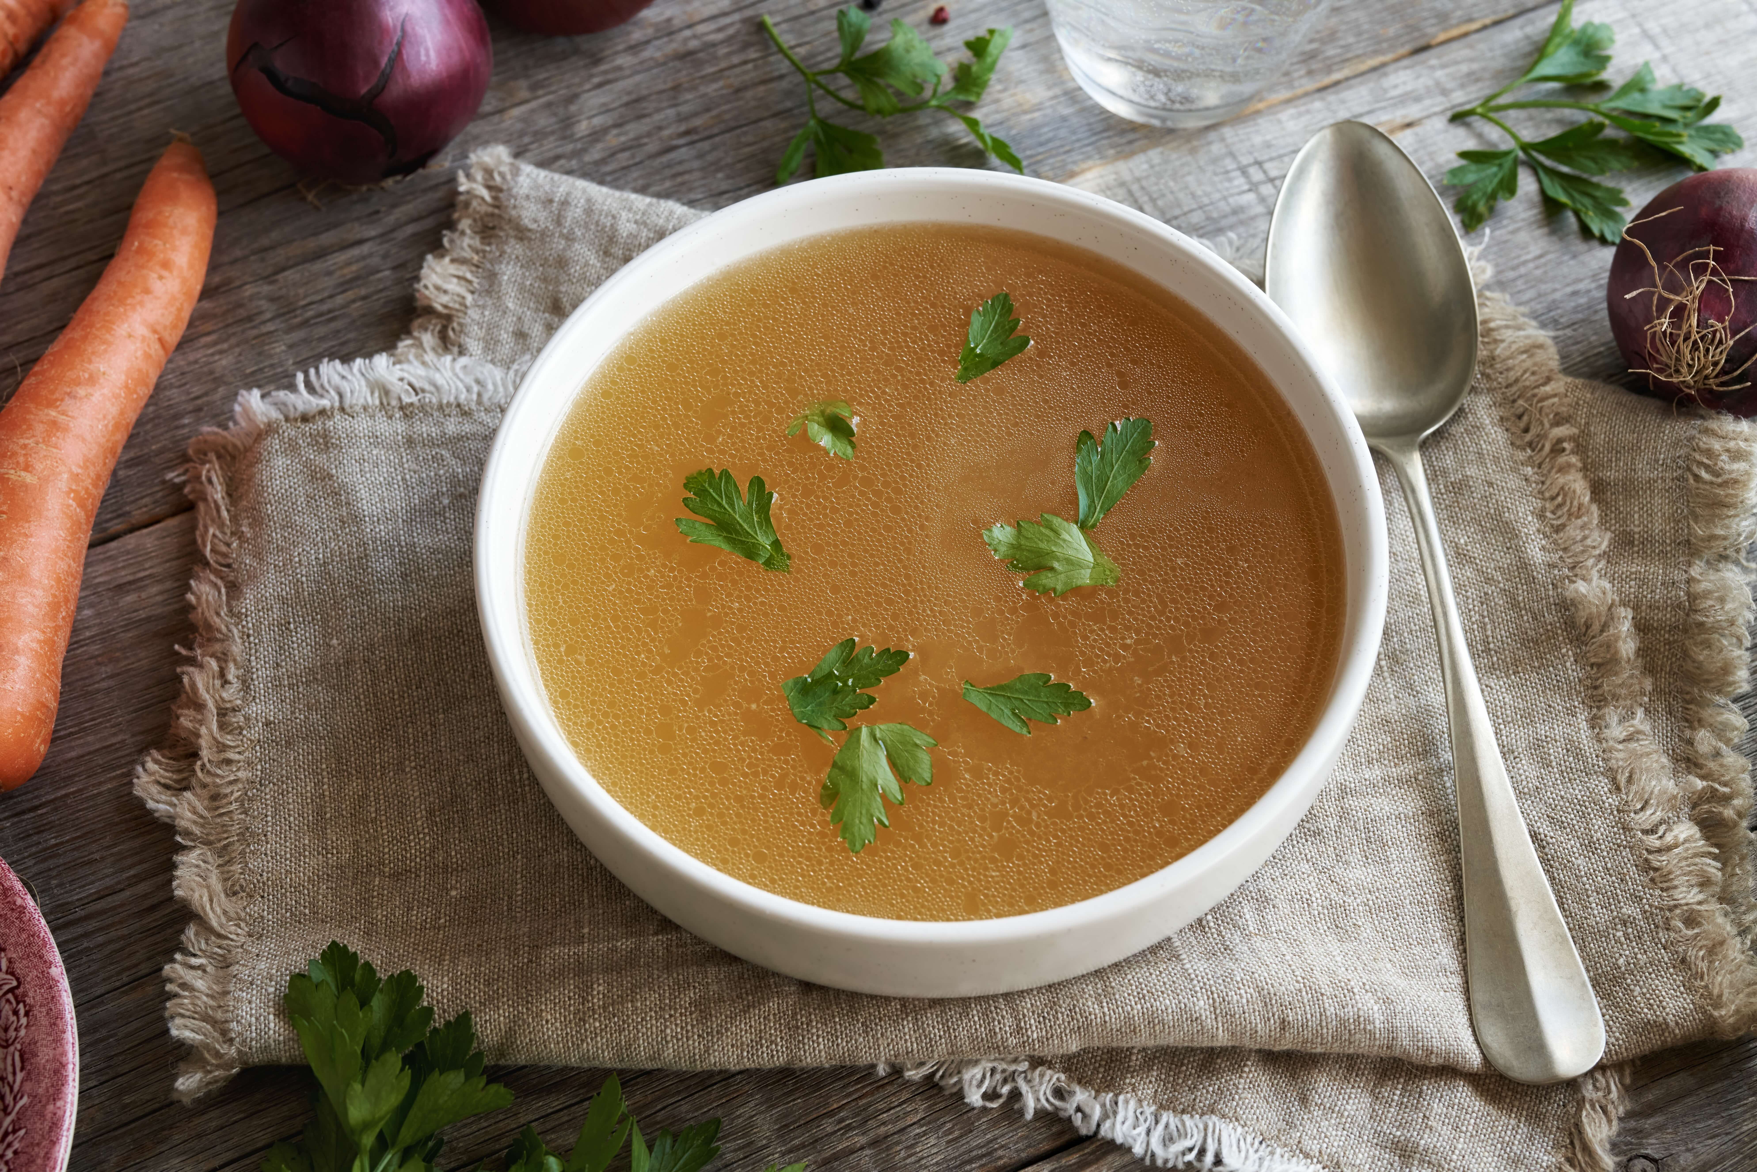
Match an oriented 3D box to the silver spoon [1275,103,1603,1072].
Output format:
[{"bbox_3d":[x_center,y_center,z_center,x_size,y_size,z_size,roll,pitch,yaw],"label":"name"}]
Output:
[{"bbox_3d":[0.108,-0.008,0.484,0.042,0.022,0.217,-3,59,-2],"label":"silver spoon"}]

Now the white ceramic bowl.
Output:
[{"bbox_3d":[0.010,-0.003,0.472,0.170,0.037,0.170,0,59,0],"label":"white ceramic bowl"}]

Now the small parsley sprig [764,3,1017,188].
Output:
[{"bbox_3d":[0.004,-0.113,0.555,0.056,0.018,0.052,-4,59,-3],"label":"small parsley sprig"}]

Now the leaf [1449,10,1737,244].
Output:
[{"bbox_3d":[0.160,-0.107,0.551,0.067,0.018,0.066,0,59,0],"label":"leaf"}]

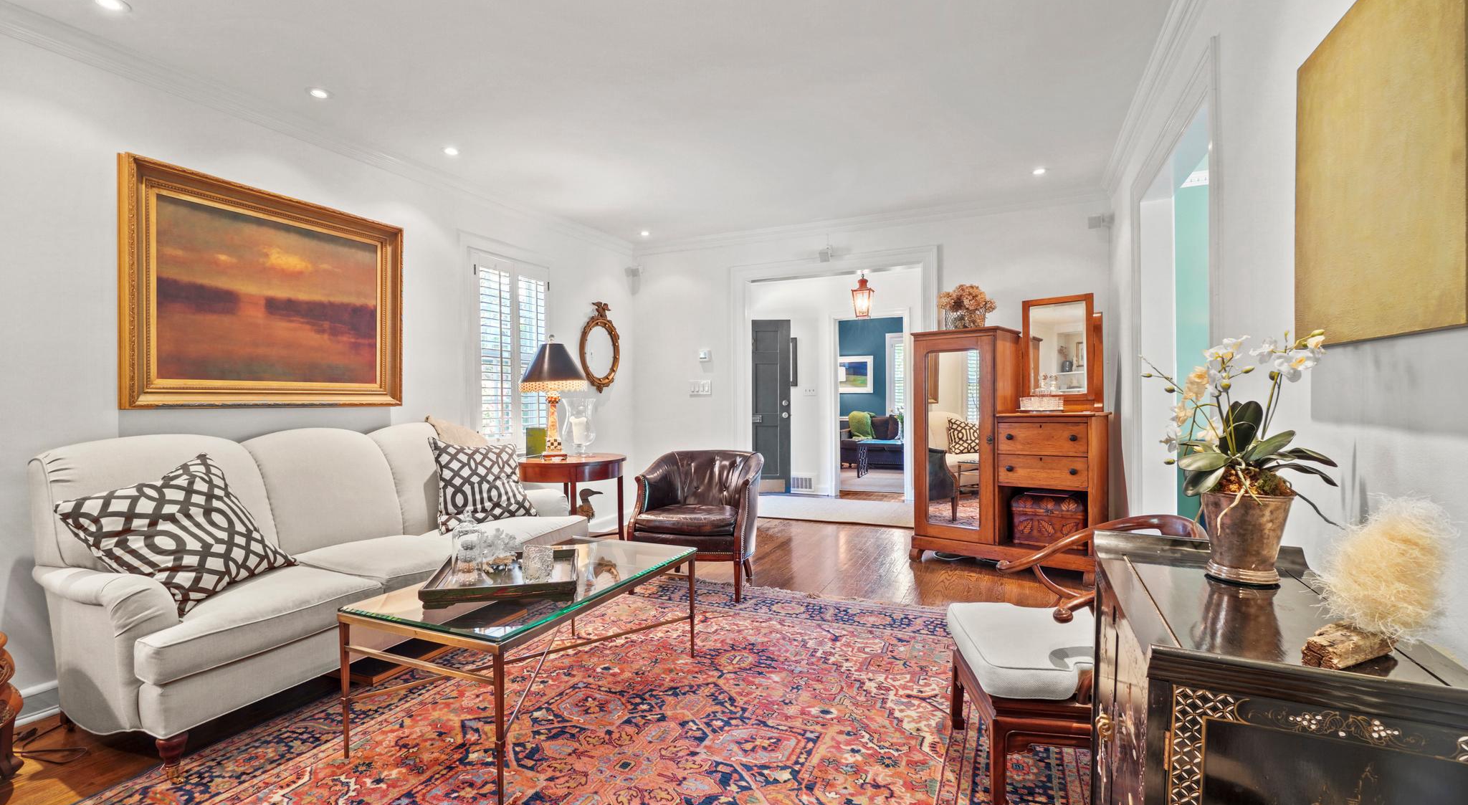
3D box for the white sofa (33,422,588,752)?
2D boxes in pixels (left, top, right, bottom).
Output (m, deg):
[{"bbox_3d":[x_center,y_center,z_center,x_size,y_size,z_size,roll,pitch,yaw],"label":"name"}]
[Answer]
[{"bbox_3d":[-1.615,0.615,2.719,0.941,0.977,1.904,0,1,25],"label":"white sofa"}]

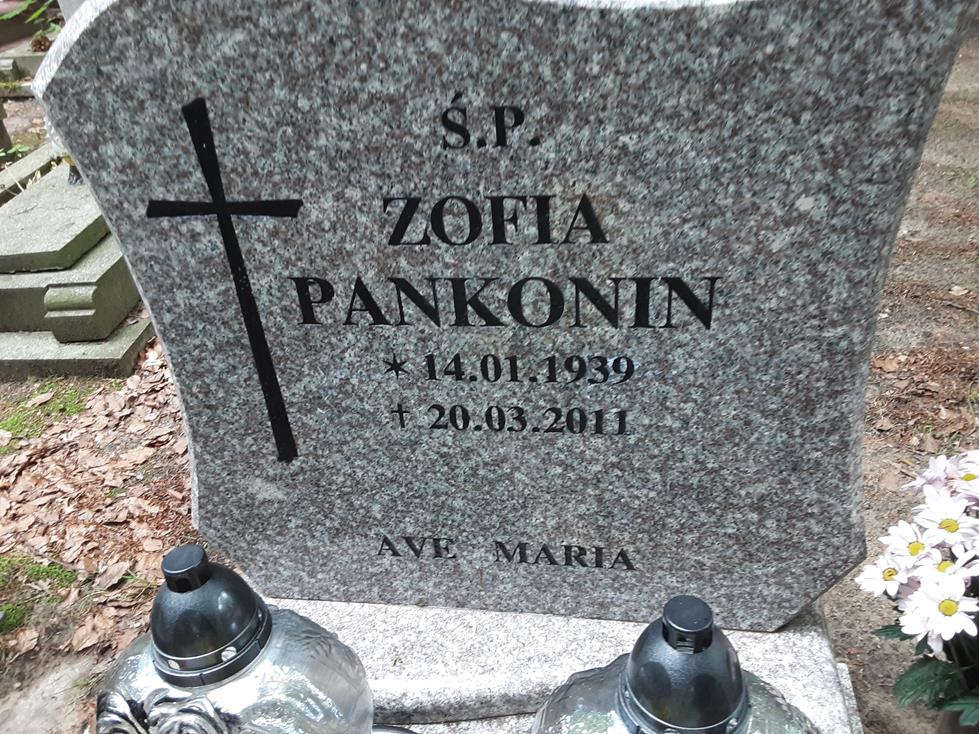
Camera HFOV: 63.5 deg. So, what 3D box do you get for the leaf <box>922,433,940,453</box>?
[{"bbox_3d":[0.883,0.154,1.585,0.033,0.015,0.064,9,35,20],"label":"leaf"}]

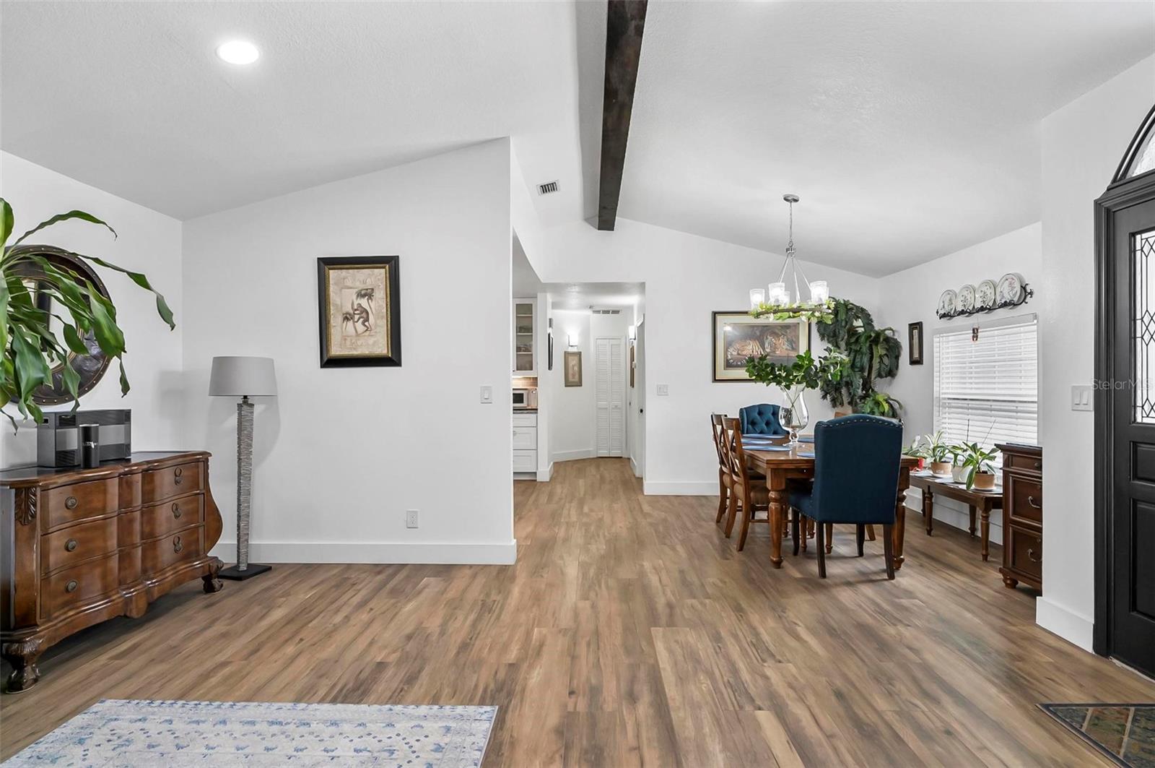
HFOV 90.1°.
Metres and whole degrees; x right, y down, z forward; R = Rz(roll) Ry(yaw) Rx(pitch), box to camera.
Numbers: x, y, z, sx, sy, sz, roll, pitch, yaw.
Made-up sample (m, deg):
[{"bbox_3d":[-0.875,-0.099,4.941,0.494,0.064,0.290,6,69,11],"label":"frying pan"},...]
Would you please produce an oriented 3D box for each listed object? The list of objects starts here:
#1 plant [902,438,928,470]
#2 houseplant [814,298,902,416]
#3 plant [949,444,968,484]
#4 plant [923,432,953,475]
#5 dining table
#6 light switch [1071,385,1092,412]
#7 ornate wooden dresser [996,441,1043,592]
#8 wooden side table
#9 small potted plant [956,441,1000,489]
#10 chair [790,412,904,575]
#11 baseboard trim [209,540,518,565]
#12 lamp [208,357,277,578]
[{"bbox_3d":[3.060,0.635,5.190,0.270,0.300,0.270,0,0,0],"label":"plant"},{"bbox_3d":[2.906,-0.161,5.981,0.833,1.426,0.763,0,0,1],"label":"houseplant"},{"bbox_3d":[3.037,0.631,4.550,0.210,0.310,0.210,0,0,0],"label":"plant"},{"bbox_3d":[3.080,0.589,4.910,0.270,0.375,0.270,0,0,0],"label":"plant"},{"bbox_3d":[1.800,0.885,4.800,1.035,0.760,1.770,0,0,0],"label":"dining table"},{"bbox_3d":[2.443,0.070,2.790,0.010,0.119,0.117,0,0,0],"label":"light switch"},{"bbox_3d":[2.948,0.818,3.319,0.582,0.874,0.632,0,0,-2],"label":"ornate wooden dresser"},{"bbox_3d":[3.089,1.019,4.701,0.492,0.472,1.536,0,0,1],"label":"wooden side table"},{"bbox_3d":[2.990,0.612,4.300,0.290,0.345,0.290,0,0,0],"label":"small potted plant"},{"bbox_3d":[1.825,0.728,3.946,0.532,1.054,0.653,0,0,3],"label":"chair"},{"bbox_3d":[-1.585,1.196,4.076,2.330,0.143,0.018,0,0,1],"label":"baseboard trim"},{"bbox_3d":[-2.244,0.537,3.875,0.402,1.436,0.402,0,0,9],"label":"lamp"}]

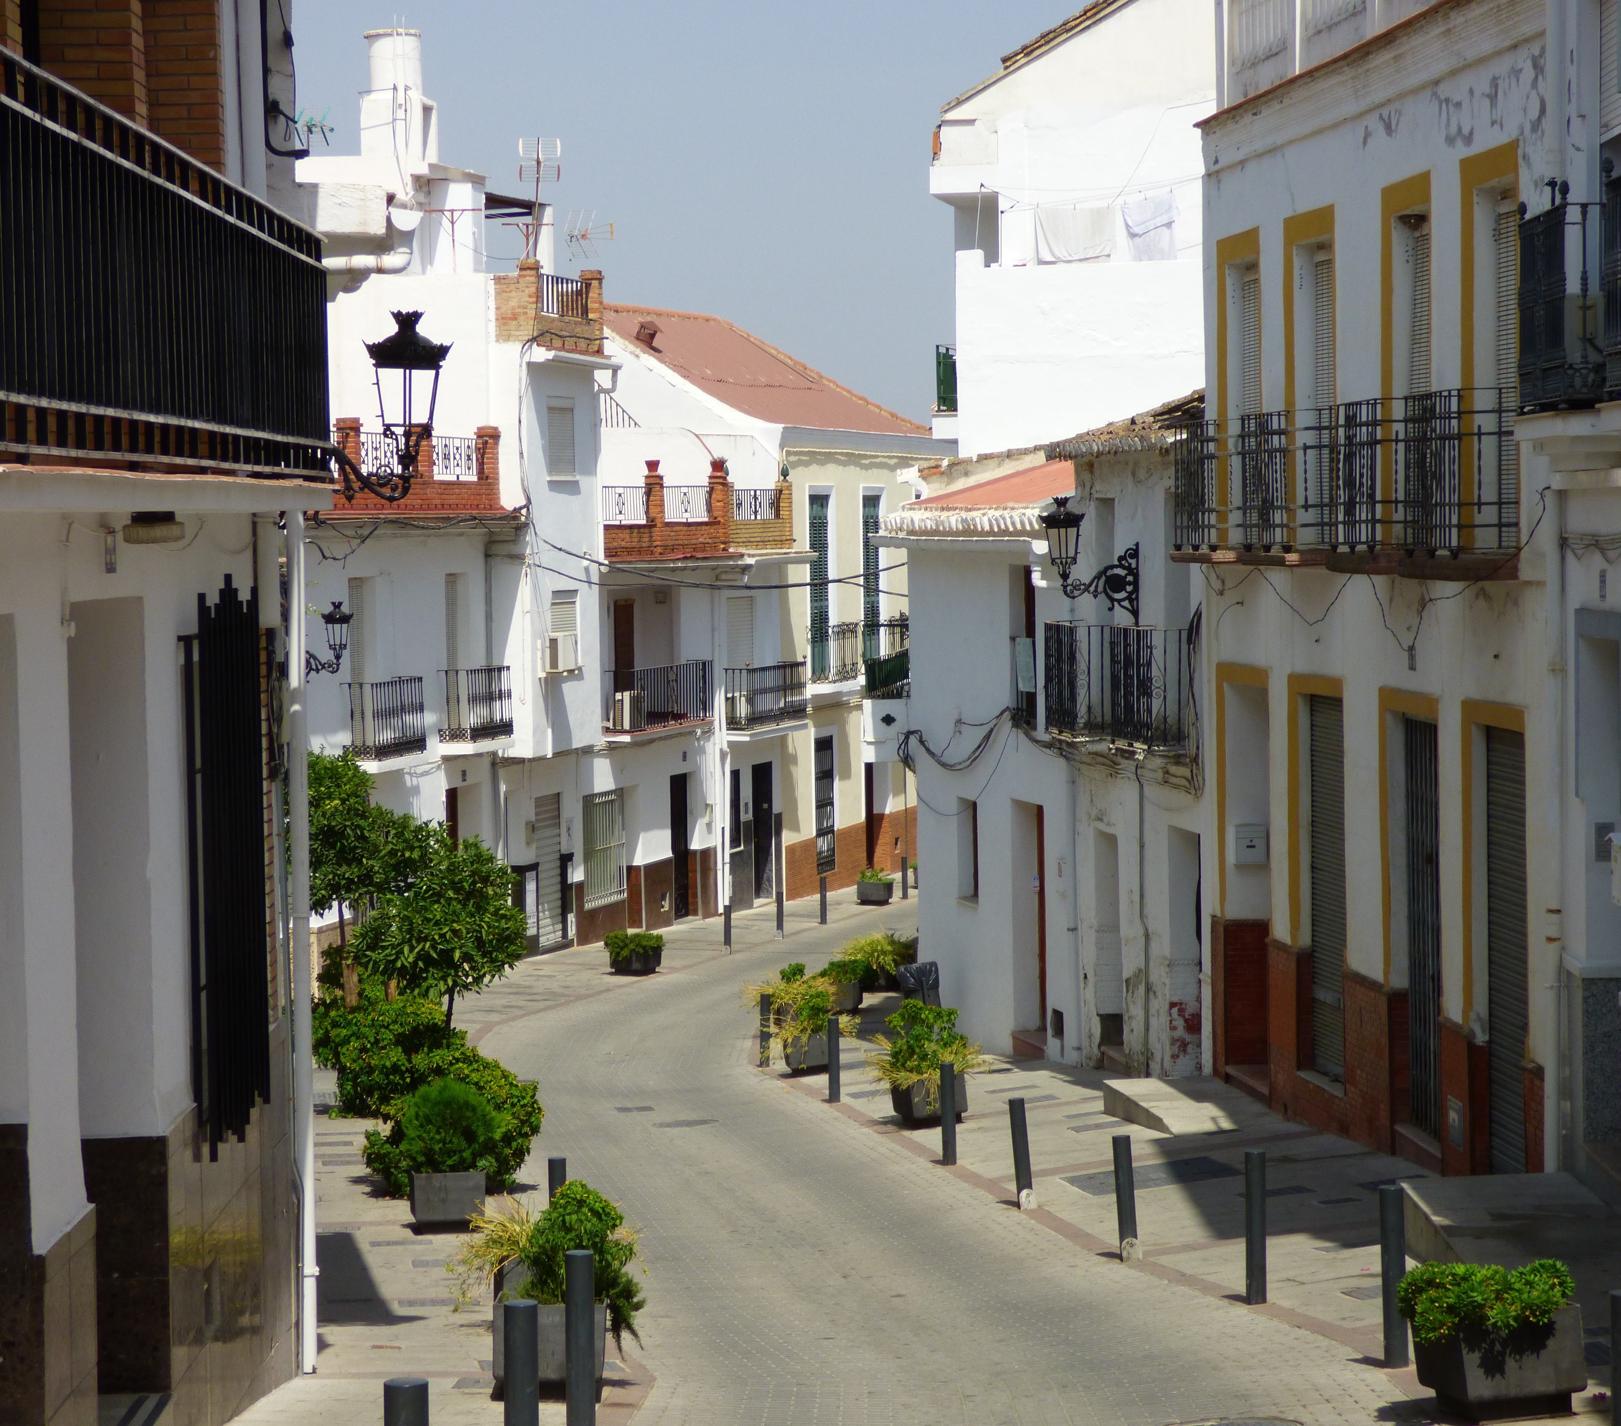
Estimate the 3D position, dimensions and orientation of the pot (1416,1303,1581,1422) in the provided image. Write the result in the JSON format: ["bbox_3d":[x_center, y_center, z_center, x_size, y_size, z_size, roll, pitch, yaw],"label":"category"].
[{"bbox_3d":[2.722,2.487,15.748,0.465,0.410,0.750,-3,-1,-6],"label":"pot"}]

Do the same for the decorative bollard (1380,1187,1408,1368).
[{"bbox_3d":[2.461,2.374,16.893,0.100,0.770,0.100,-1,3,-5],"label":"decorative bollard"}]

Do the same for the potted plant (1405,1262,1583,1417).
[{"bbox_3d":[2.699,2.423,15.747,0.510,0.540,0.780,-3,-1,-6],"label":"potted plant"}]

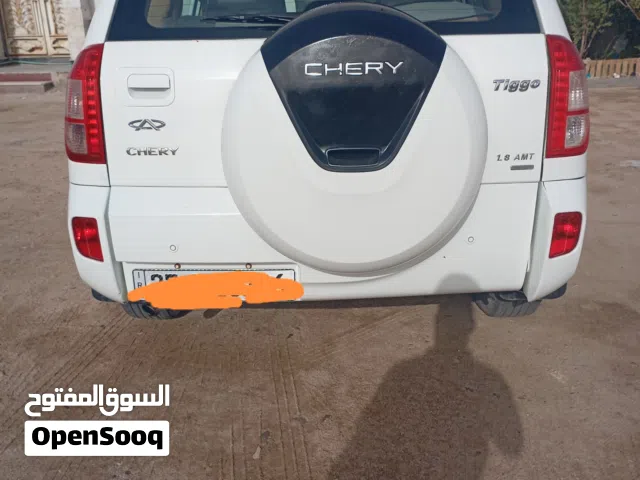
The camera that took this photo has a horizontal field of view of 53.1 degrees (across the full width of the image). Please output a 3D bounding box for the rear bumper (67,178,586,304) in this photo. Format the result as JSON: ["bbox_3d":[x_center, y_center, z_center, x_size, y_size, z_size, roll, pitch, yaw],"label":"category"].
[{"bbox_3d":[0.012,-0.013,2.168,1.740,0.400,0.380,0,20,2],"label":"rear bumper"}]

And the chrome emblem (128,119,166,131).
[{"bbox_3d":[-0.533,-0.356,1.979,0.117,0.037,0.010,0,20,2],"label":"chrome emblem"}]

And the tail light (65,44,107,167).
[{"bbox_3d":[-0.759,-0.442,2.064,0.190,0.370,0.220,0,20,2],"label":"tail light"}]

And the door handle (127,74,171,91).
[{"bbox_3d":[-0.519,-0.479,1.945,0.130,0.051,0.035,0,20,2],"label":"door handle"}]

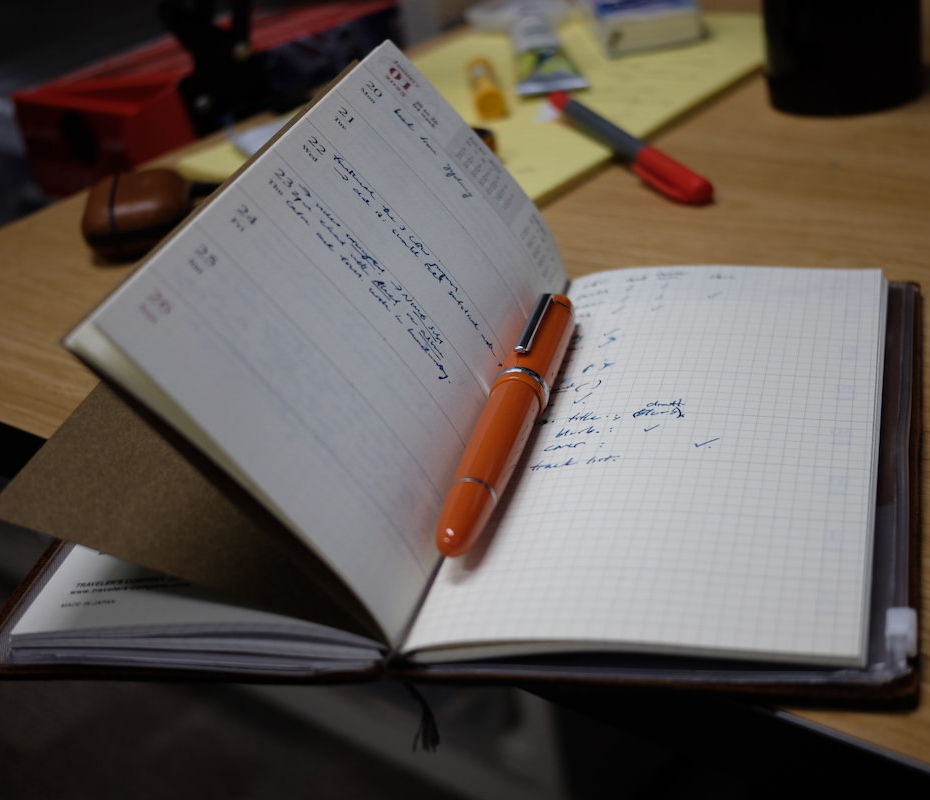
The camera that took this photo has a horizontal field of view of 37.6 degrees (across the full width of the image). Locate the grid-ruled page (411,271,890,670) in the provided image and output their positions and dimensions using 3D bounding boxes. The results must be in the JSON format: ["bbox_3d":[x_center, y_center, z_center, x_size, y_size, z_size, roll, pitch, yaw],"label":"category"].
[{"bbox_3d":[0.065,0.006,0.407,0.111,0.008,0.210,-2,29,19],"label":"grid-ruled page"}]

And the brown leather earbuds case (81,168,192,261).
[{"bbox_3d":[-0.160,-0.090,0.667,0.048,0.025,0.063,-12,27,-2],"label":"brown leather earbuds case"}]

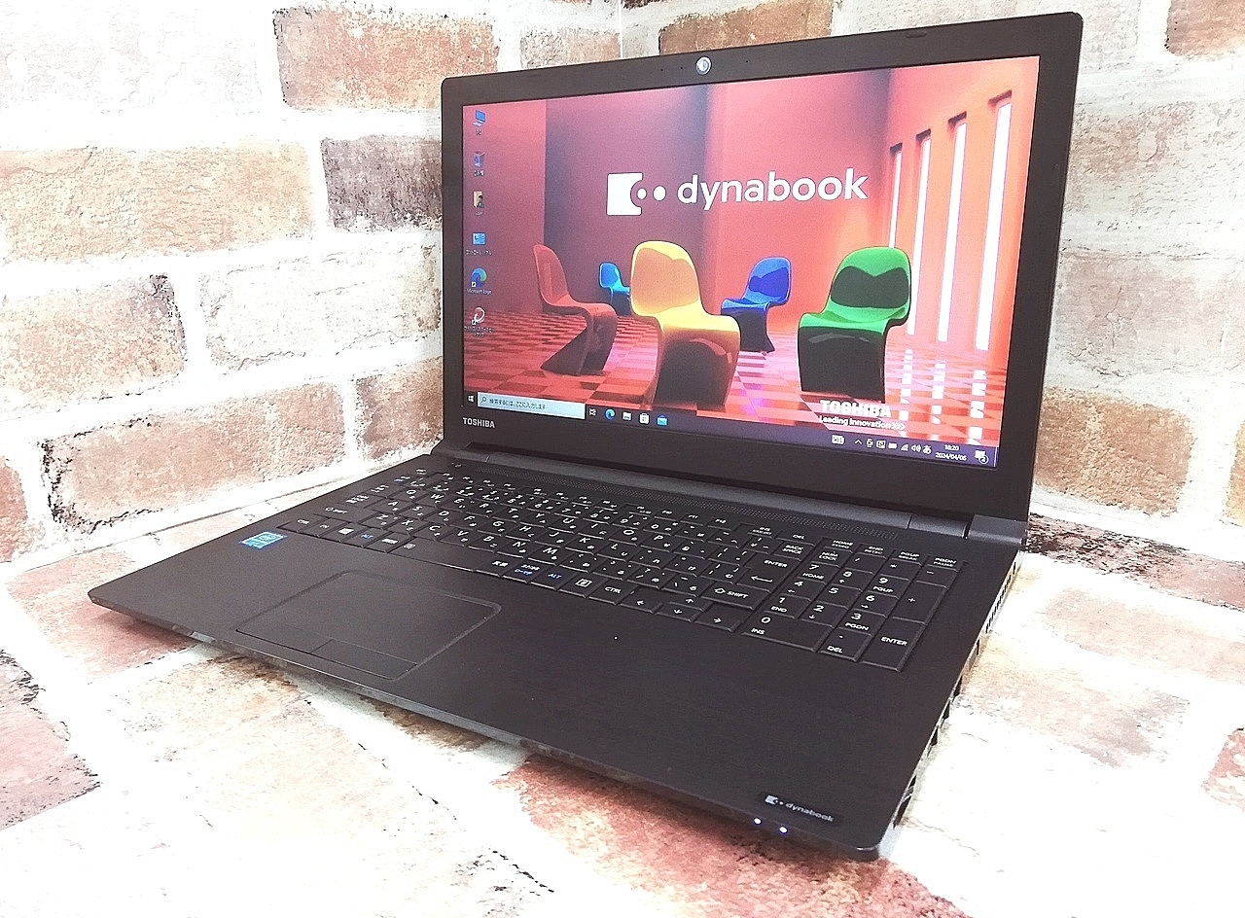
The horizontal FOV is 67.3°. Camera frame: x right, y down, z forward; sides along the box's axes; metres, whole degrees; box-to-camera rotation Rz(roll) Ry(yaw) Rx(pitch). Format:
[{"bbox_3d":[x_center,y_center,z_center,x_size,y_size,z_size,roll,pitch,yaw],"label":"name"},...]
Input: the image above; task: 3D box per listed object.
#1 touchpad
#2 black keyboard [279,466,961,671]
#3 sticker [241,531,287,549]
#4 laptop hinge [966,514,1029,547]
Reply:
[{"bbox_3d":[-0.111,0.070,0.409,0.093,0.002,0.068,8,21,30],"label":"touchpad"},{"bbox_3d":[-0.014,0.043,0.479,0.342,0.005,0.111,8,21,30],"label":"black keyboard"},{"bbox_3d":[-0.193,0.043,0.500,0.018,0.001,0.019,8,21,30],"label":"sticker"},{"bbox_3d":[0.186,0.035,0.464,0.025,0.010,0.019,8,21,30],"label":"laptop hinge"}]

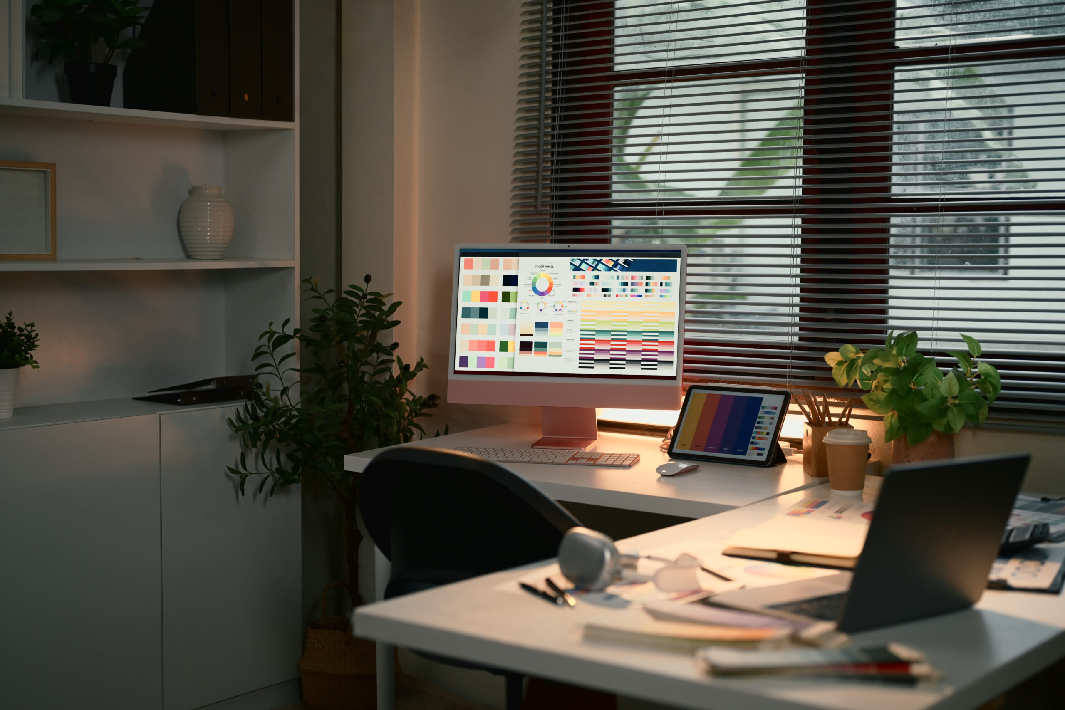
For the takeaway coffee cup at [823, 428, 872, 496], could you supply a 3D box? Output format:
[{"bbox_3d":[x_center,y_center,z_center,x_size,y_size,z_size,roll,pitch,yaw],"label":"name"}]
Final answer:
[{"bbox_3d":[0.581,0.197,2.729,0.092,0.120,0.092,0,4,0],"label":"takeaway coffee cup"}]

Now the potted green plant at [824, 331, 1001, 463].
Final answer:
[{"bbox_3d":[0.742,0.100,2.923,0.330,0.289,0.280,0,4,0],"label":"potted green plant"}]

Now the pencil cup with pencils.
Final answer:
[{"bbox_3d":[0.575,0.154,2.906,0.115,0.160,0.100,0,4,0],"label":"pencil cup with pencils"}]

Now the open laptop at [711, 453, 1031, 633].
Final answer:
[{"bbox_3d":[0.409,0.214,1.819,0.280,0.201,0.276,-3,5,-39],"label":"open laptop"}]

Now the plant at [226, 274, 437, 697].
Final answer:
[{"bbox_3d":[-0.522,0.353,3.872,0.550,1.126,0.480,0,4,0],"label":"plant"}]

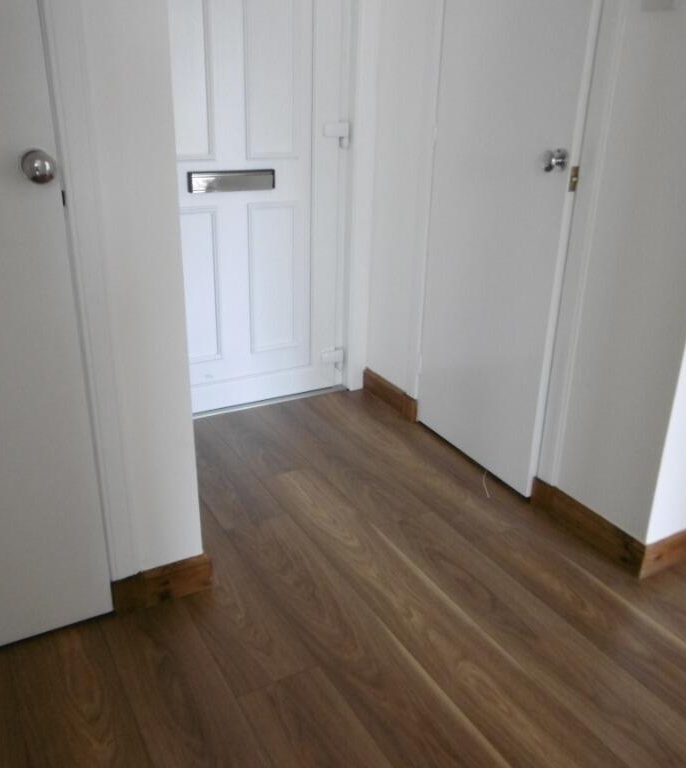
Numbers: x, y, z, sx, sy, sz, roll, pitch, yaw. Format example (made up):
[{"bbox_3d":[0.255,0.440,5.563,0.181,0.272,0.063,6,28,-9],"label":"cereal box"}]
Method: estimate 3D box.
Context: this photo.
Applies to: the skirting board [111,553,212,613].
[{"bbox_3d":[-0.429,0.476,1.695,0.228,0.090,0.020,-11,25,-27],"label":"skirting board"}]

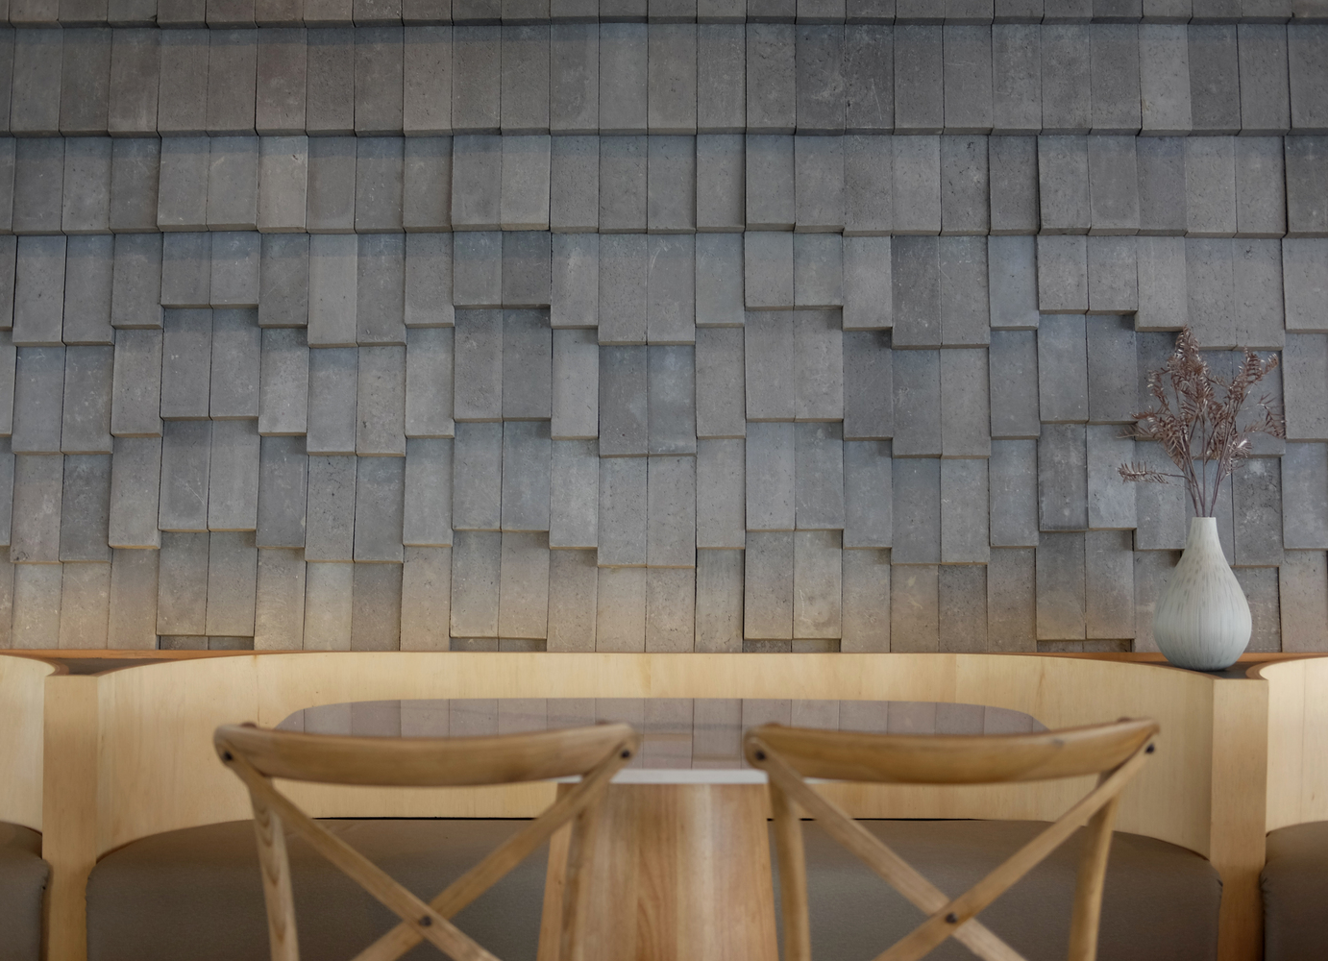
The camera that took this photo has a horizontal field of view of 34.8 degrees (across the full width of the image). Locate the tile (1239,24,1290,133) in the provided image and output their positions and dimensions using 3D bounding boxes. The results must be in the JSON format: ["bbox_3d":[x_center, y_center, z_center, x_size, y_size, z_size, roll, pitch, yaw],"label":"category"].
[{"bbox_3d":[1.171,-0.784,4.159,0.095,0.215,0.043,0,-9,0],"label":"tile"}]

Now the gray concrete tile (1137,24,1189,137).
[{"bbox_3d":[1.019,-0.826,4.338,0.099,0.240,0.042,0,-9,0],"label":"gray concrete tile"}]

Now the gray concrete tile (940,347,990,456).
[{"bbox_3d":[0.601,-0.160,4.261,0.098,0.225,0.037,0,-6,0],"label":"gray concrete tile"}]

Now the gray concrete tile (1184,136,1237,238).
[{"bbox_3d":[1.111,-0.606,4.335,0.099,0.215,0.043,0,-7,1],"label":"gray concrete tile"}]

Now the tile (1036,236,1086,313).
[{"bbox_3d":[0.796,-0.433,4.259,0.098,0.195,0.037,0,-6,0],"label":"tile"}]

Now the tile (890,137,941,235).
[{"bbox_3d":[0.515,-0.611,4.366,0.100,0.208,0.044,0,-8,0],"label":"tile"}]

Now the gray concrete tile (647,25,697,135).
[{"bbox_3d":[0.018,-0.805,4.255,0.097,0.218,0.050,0,-7,1],"label":"gray concrete tile"}]

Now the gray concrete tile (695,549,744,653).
[{"bbox_3d":[0.108,0.246,4.189,0.095,0.215,0.043,0,-9,0],"label":"gray concrete tile"}]

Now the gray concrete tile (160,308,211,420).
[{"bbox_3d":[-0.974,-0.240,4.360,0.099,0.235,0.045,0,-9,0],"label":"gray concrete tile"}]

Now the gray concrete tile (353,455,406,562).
[{"bbox_3d":[-0.586,0.057,4.389,0.100,0.222,0.044,0,-6,0],"label":"gray concrete tile"}]

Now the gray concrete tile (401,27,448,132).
[{"bbox_3d":[-0.471,-0.807,4.261,0.097,0.222,0.037,0,-6,0],"label":"gray concrete tile"}]

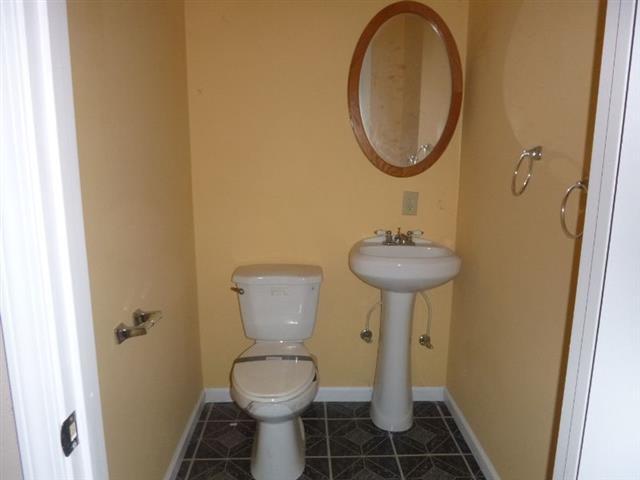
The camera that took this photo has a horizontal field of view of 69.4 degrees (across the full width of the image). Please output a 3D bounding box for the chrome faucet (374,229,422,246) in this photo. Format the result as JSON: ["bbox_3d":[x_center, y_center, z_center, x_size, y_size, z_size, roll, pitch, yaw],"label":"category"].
[{"bbox_3d":[0.378,-0.012,2.194,0.227,0.081,0.126,0,11,-2],"label":"chrome faucet"}]

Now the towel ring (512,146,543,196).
[{"bbox_3d":[0.685,-0.220,1.515,0.075,0.165,0.149,0,11,-2],"label":"towel ring"}]

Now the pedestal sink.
[{"bbox_3d":[0.386,0.474,2.207,0.514,0.906,0.449,0,11,-2],"label":"pedestal sink"}]

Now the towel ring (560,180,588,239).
[{"bbox_3d":[0.698,-0.083,1.243,0.069,0.162,0.146,0,11,-2],"label":"towel ring"}]

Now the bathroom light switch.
[{"bbox_3d":[0.453,-0.181,2.311,0.072,0.116,0.012,0,11,-2],"label":"bathroom light switch"}]

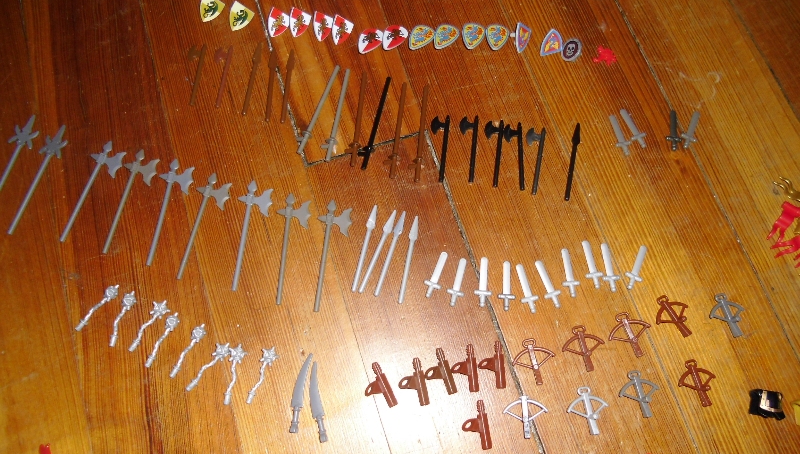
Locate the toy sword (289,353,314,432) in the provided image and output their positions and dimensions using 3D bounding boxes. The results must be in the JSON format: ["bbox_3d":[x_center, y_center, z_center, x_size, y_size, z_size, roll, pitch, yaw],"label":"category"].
[{"bbox_3d":[-0.057,0.095,0.360,0.007,0.004,0.046,8,70,2],"label":"toy sword"}]

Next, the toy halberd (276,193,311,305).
[{"bbox_3d":[-0.068,0.013,0.385,0.021,0.005,0.072,3,71,0],"label":"toy halberd"}]

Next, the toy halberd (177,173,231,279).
[{"bbox_3d":[-0.125,-0.001,0.394,0.023,0.004,0.072,11,71,4],"label":"toy halberd"}]

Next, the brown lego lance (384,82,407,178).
[{"bbox_3d":[-0.002,-0.065,0.414,0.011,0.008,0.073,7,70,2],"label":"brown lego lance"}]

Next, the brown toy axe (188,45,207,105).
[{"bbox_3d":[-0.143,-0.105,0.430,0.012,0.004,0.050,4,70,1],"label":"brown toy axe"}]

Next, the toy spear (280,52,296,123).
[{"bbox_3d":[-0.076,-0.097,0.429,0.005,0.003,0.059,3,70,1],"label":"toy spear"}]

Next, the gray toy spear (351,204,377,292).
[{"bbox_3d":[-0.021,0.013,0.387,0.006,0.004,0.059,11,70,4],"label":"gray toy spear"}]

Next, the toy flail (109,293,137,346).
[{"bbox_3d":[-0.165,0.055,0.372,0.008,0.007,0.034,12,71,4],"label":"toy flail"}]

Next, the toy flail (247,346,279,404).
[{"bbox_3d":[-0.079,0.086,0.361,0.011,0.007,0.034,13,71,4],"label":"toy flail"}]

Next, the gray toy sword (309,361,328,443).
[{"bbox_3d":[-0.047,0.099,0.355,0.007,0.004,0.045,-10,70,-4],"label":"gray toy sword"}]

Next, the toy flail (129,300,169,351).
[{"bbox_3d":[-0.147,0.058,0.366,0.012,0.009,0.034,28,73,8],"label":"toy flail"}]

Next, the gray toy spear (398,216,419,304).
[{"bbox_3d":[0.006,0.020,0.384,0.006,0.004,0.057,10,71,3],"label":"gray toy spear"}]

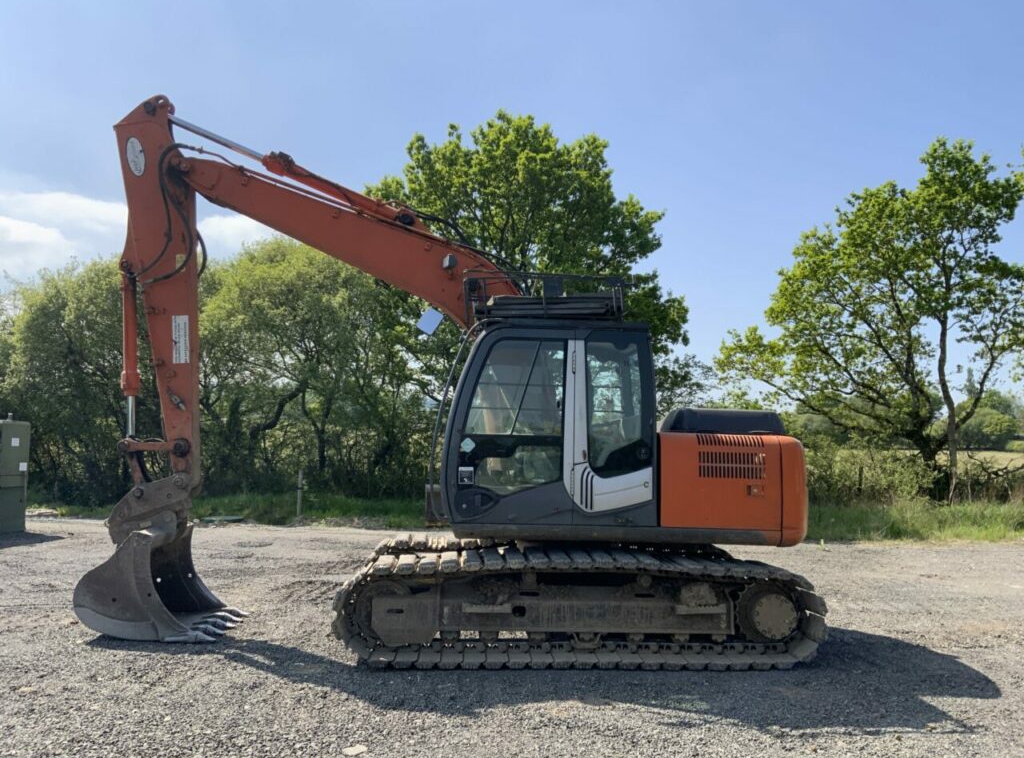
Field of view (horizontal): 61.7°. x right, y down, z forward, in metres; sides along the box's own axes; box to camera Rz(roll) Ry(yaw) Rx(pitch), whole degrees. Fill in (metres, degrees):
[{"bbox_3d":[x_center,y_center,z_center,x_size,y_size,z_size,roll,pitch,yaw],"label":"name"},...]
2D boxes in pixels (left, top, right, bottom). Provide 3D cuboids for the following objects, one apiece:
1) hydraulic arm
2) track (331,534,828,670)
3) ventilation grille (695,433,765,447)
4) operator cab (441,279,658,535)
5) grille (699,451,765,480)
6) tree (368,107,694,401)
[{"bbox_3d":[-1.583,-0.168,8.045,4.315,4.995,1.150,1,-4,-3],"label":"hydraulic arm"},{"bbox_3d":[0.488,1.943,8.002,3.889,0.820,2.580,1,-4,-3],"label":"track"},{"bbox_3d":[1.779,0.499,6.957,0.540,0.110,0.050,1,-4,-3],"label":"ventilation grille"},{"bbox_3d":[0.281,0.244,7.372,1.756,2.061,1.030,1,-4,-3],"label":"operator cab"},{"bbox_3d":[1.783,0.689,6.917,0.550,0.235,0.030,1,-4,-3],"label":"grille"},{"bbox_3d":[0.597,-1.963,23.972,9.300,11.013,8.800,1,-4,1],"label":"tree"}]

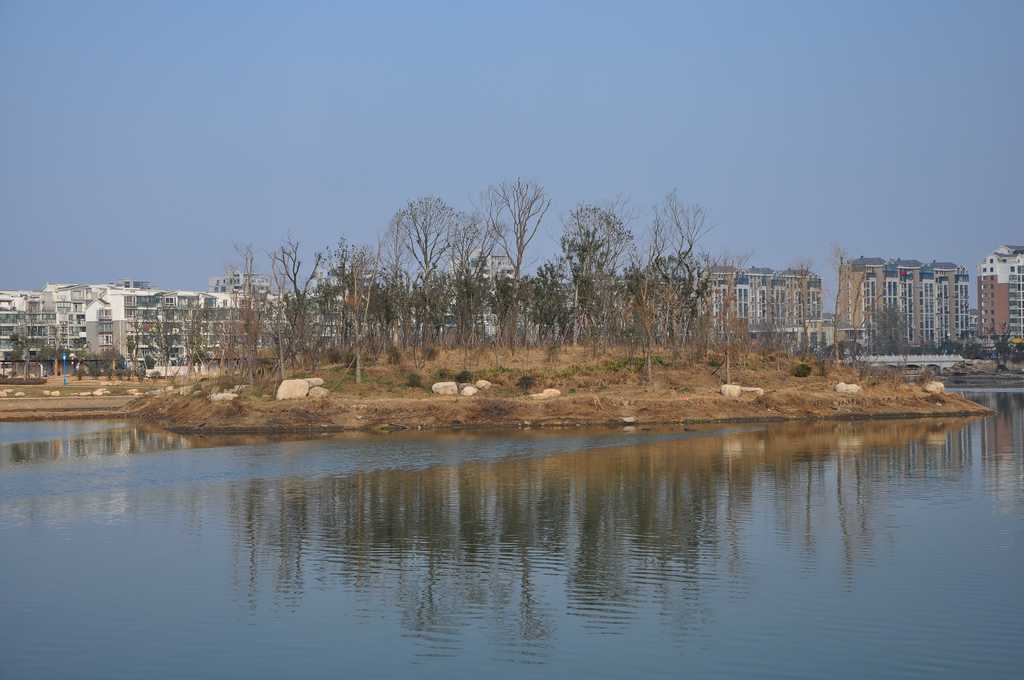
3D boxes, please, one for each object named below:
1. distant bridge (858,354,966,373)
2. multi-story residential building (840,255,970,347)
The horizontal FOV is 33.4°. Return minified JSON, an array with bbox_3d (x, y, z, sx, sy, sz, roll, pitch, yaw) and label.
[{"bbox_3d":[104.060,6.250,444.000,29.000,4.900,8.000,-1,-1,8],"label":"distant bridge"},{"bbox_3d":[148.680,-12.260,646.050,57.760,36.070,14.030,0,-1,-35],"label":"multi-story residential building"}]

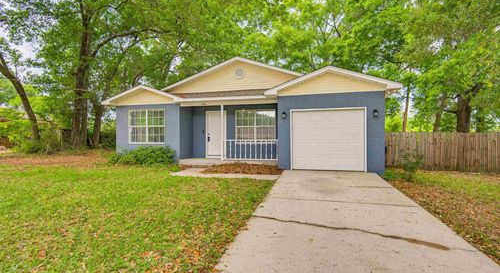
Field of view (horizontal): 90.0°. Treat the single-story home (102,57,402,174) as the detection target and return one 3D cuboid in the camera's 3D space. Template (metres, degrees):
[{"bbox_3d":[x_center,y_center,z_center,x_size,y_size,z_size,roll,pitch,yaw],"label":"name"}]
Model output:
[{"bbox_3d":[0.358,-1.084,14.580,12.150,4.860,10.500,0,0,15],"label":"single-story home"}]

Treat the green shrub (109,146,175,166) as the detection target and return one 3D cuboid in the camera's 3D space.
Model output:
[{"bbox_3d":[-4.669,0.907,10.600,3.050,0.820,0.900,0,0,15],"label":"green shrub"}]

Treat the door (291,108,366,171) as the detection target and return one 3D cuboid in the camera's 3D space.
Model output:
[{"bbox_3d":[2.742,0.144,8.828,2.500,2.170,0.120,0,0,15],"label":"door"}]

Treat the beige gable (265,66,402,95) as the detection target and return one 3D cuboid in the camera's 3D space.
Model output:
[{"bbox_3d":[2.732,-1.932,8.654,4.480,0.950,0.450,0,0,15],"label":"beige gable"}]

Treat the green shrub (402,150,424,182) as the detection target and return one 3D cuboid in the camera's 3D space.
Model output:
[{"bbox_3d":[4.880,0.885,7.500,0.650,0.880,0.620,0,0,15],"label":"green shrub"}]

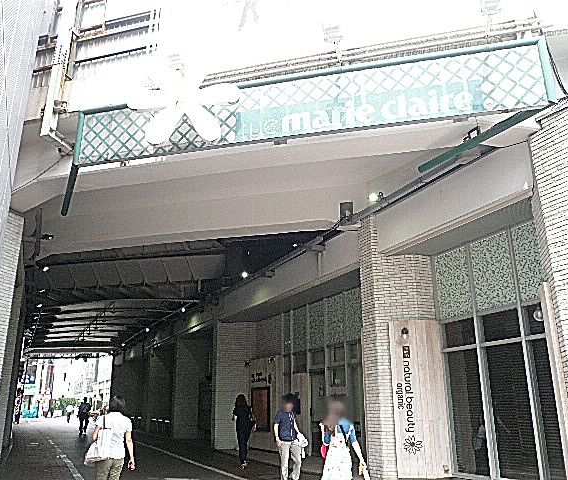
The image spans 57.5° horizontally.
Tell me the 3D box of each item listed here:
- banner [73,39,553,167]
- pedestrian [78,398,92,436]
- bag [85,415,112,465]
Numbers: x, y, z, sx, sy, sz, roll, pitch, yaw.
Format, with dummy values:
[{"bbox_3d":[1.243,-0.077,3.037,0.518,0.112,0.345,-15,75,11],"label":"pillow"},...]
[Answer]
[{"bbox_3d":[0.088,-1.937,7.616,7.000,1.020,0.200,-5,-18,13],"label":"banner"},{"bbox_3d":[-9.398,8.309,24.510,0.600,1.700,0.400,6,-18,-21],"label":"pedestrian"},{"bbox_3d":[-2.280,2.464,6.362,0.340,0.560,0.160,5,-18,-16],"label":"bag"}]

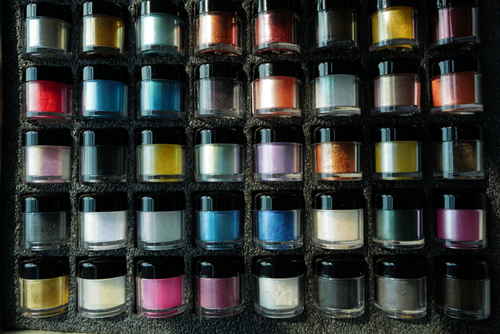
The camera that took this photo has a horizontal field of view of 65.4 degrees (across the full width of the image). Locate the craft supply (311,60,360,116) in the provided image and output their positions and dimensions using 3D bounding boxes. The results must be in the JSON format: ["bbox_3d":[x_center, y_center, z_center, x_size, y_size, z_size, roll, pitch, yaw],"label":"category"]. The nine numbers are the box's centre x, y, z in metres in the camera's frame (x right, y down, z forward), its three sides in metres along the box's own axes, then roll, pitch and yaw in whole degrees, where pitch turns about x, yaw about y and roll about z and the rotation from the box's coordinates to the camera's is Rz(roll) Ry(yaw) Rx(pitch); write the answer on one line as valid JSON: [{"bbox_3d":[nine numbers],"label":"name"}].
[{"bbox_3d":[0.059,-0.051,0.267,0.034,0.034,0.037,0,87,2],"label":"craft supply"}]

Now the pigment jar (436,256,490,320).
[{"bbox_3d":[0.143,0.080,0.265,0.034,0.034,0.037,-1,88,2],"label":"pigment jar"}]

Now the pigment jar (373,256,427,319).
[{"bbox_3d":[0.102,0.080,0.266,0.034,0.034,0.036,0,87,2],"label":"pigment jar"}]

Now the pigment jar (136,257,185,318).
[{"bbox_3d":[-0.061,0.081,0.273,0.034,0.034,0.037,-1,88,2],"label":"pigment jar"}]

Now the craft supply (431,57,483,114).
[{"bbox_3d":[0.142,-0.053,0.270,0.034,0.034,0.037,-1,88,2],"label":"craft supply"}]

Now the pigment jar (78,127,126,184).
[{"bbox_3d":[-0.100,-0.006,0.271,0.034,0.034,0.037,0,87,2],"label":"pigment jar"}]

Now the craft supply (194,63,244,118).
[{"bbox_3d":[-0.021,-0.052,0.276,0.034,0.034,0.037,-1,88,2],"label":"craft supply"}]

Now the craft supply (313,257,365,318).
[{"bbox_3d":[0.061,0.080,0.268,0.034,0.034,0.037,-1,88,2],"label":"craft supply"}]

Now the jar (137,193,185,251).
[{"bbox_3d":[-0.062,0.037,0.274,0.034,0.034,0.036,0,87,2],"label":"jar"}]

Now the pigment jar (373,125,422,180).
[{"bbox_3d":[0.102,-0.009,0.271,0.034,0.034,0.036,0,87,2],"label":"pigment jar"}]

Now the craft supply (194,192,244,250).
[{"bbox_3d":[-0.021,0.037,0.273,0.034,0.034,0.037,-1,88,2],"label":"craft supply"}]

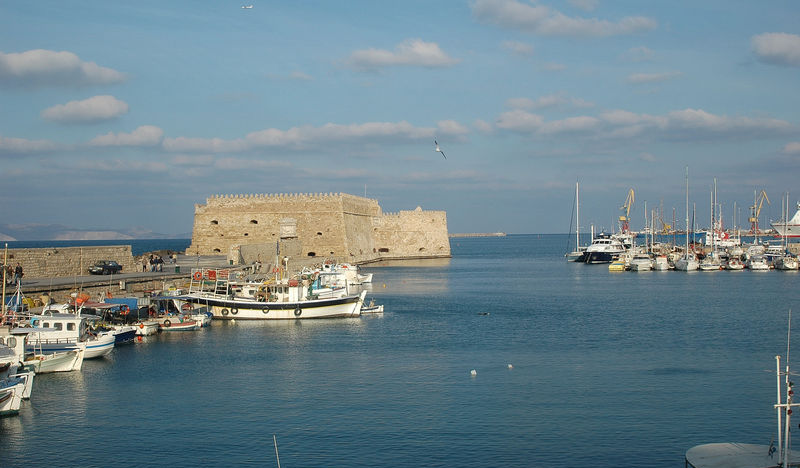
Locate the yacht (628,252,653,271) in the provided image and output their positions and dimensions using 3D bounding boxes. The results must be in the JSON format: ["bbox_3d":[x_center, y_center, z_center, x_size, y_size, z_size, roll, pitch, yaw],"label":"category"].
[{"bbox_3d":[42.191,4.594,162.997,3.600,3.100,10.500,-1,0,15],"label":"yacht"}]

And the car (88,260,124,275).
[{"bbox_3d":[-29.960,3.410,94.998,1.680,1.400,4.200,-1,0,10],"label":"car"}]

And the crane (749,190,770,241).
[{"bbox_3d":[358.294,-20.568,930.010,22.000,42.000,11.000,-1,0,21],"label":"crane"}]

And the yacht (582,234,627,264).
[{"bbox_3d":[43.044,3.007,199.998,5.000,6.300,18.000,-1,0,28],"label":"yacht"}]

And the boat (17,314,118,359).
[{"bbox_3d":[-19.026,5.662,52.397,6.500,2.450,2.500,-1,0,10],"label":"boat"}]

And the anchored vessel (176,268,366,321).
[{"bbox_3d":[-10.331,4.637,76.597,14.600,4.300,4.400,-1,0,2],"label":"anchored vessel"}]

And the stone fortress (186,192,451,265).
[{"bbox_3d":[-15.294,-0.896,233.633,56.000,15.700,66.000,-1,0,4],"label":"stone fortress"}]

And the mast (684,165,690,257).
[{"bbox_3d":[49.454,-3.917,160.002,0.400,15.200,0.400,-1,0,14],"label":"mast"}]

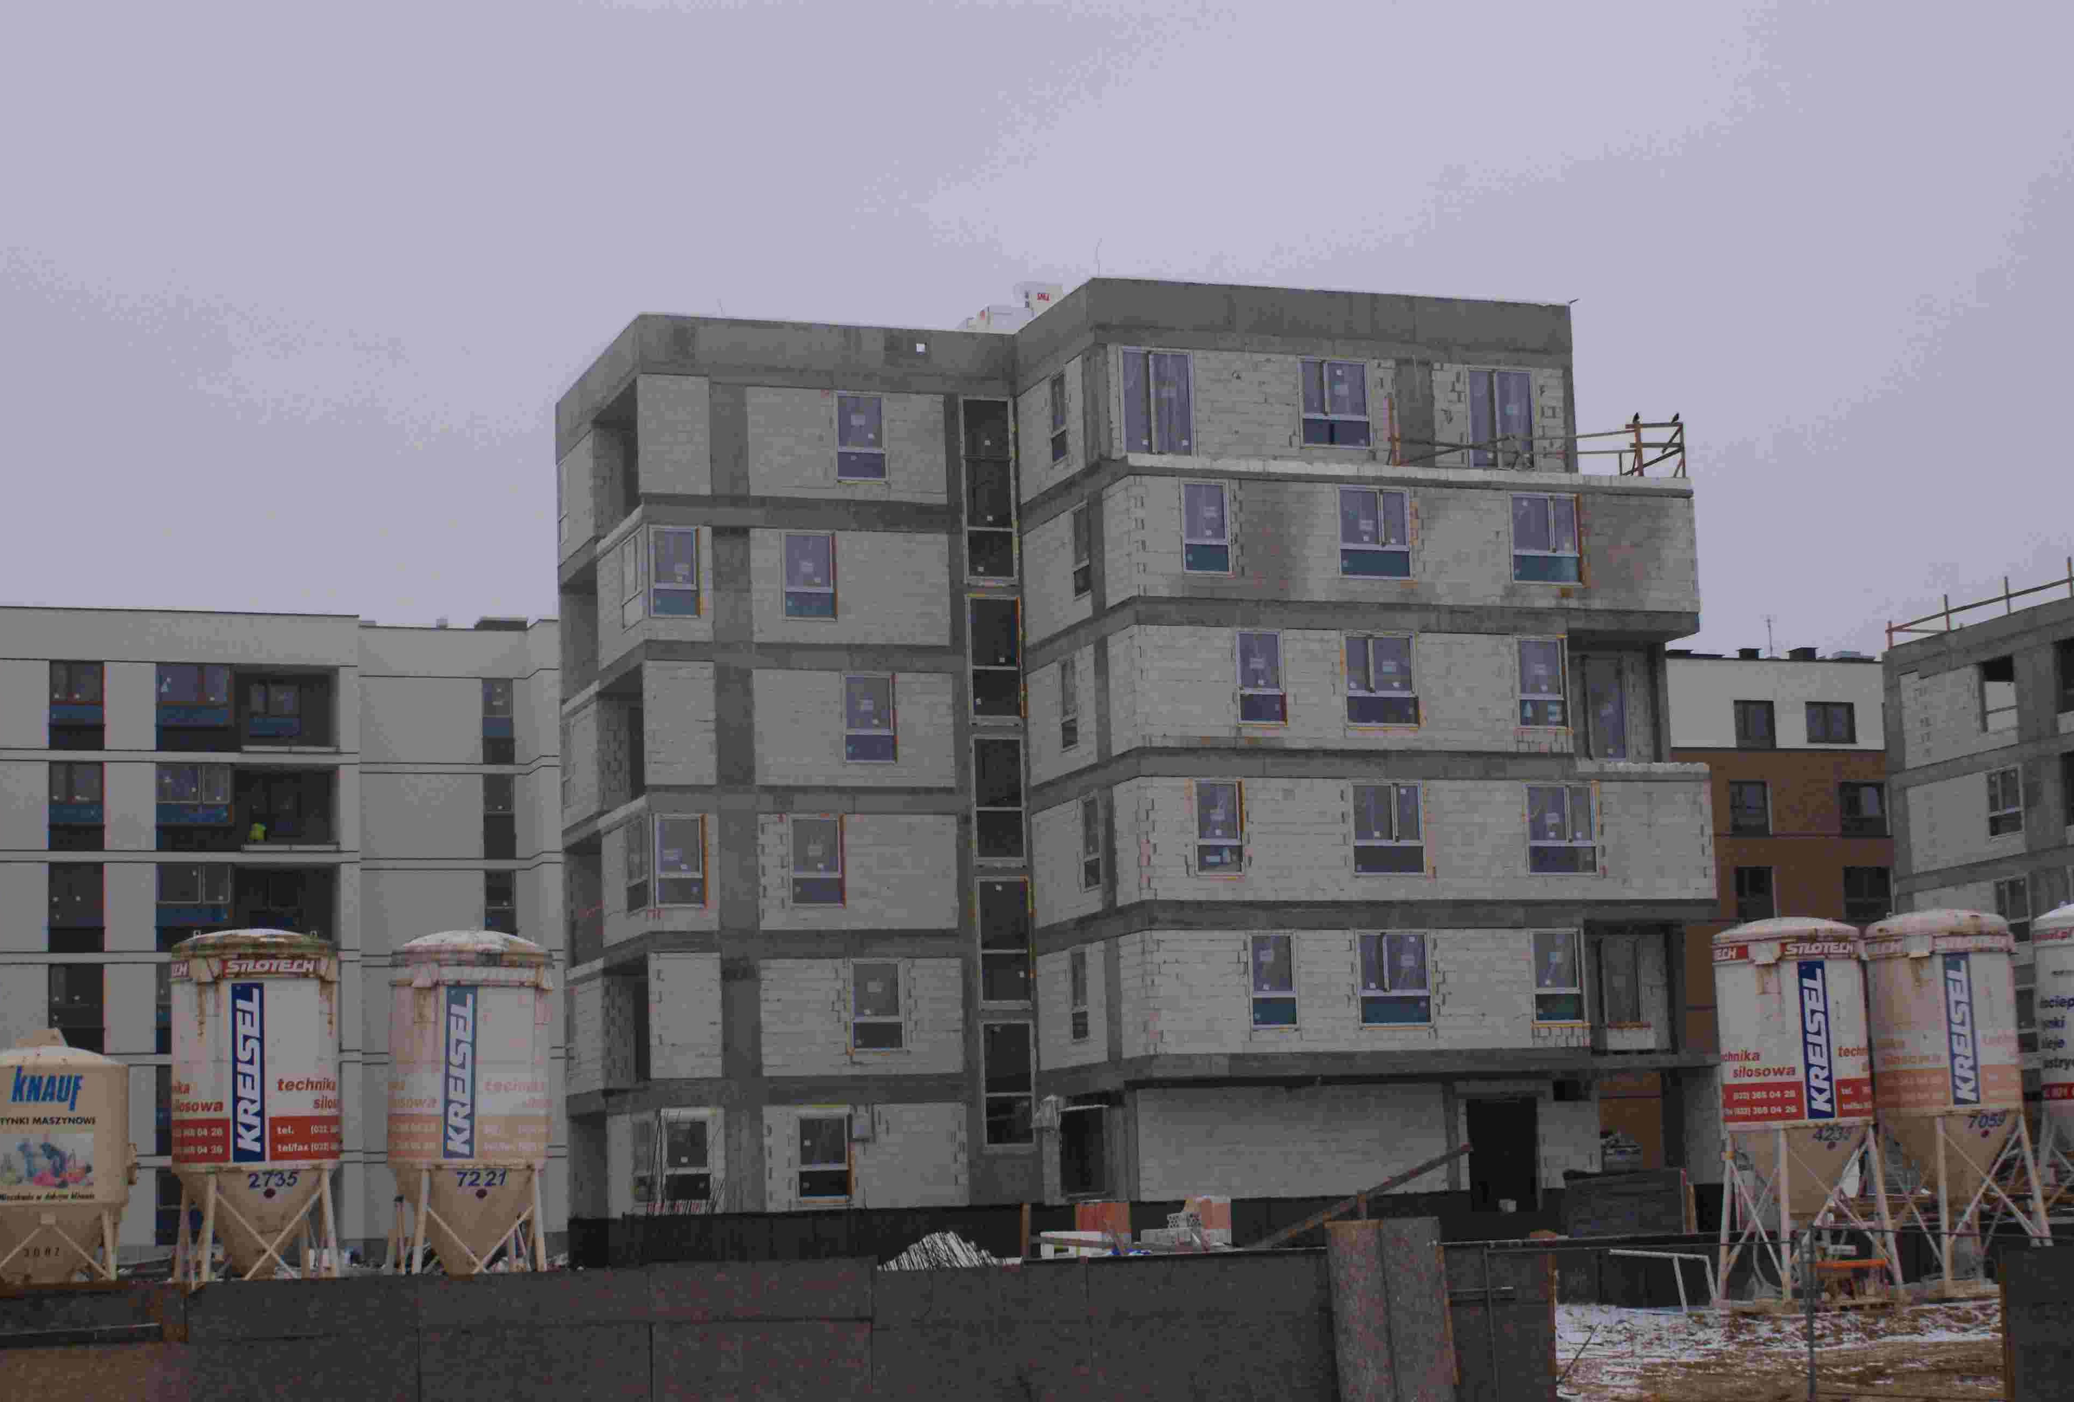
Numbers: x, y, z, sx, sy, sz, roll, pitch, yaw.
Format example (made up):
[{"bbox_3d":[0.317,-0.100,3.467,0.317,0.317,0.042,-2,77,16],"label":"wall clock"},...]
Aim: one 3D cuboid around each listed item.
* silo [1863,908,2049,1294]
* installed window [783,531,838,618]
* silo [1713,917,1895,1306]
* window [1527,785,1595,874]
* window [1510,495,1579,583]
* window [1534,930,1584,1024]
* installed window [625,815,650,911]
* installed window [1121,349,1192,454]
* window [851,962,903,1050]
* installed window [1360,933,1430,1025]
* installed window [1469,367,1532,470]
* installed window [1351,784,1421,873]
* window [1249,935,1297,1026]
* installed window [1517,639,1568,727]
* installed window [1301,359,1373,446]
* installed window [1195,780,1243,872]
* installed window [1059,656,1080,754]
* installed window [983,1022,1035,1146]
[{"bbox_3d":[15.681,6.803,60.101,2.500,6.400,2.500,0,-8,-14],"label":"silo"},{"bbox_3d":[-4.655,-2.544,71.523,1.100,1.739,0.120,1,-9,-18],"label":"installed window"},{"bbox_3d":[12.613,6.734,57.840,2.450,6.270,2.450,0,-8,-13],"label":"silo"},{"bbox_3d":[10.381,2.543,69.172,1.402,1.784,0.120,1,-9,-18],"label":"window"},{"bbox_3d":[9.981,-3.179,68.644,1.420,1.720,0.100,1,-9,-20],"label":"window"},{"bbox_3d":[10.519,5.551,70.426,1.023,1.859,0.130,1,-9,-19],"label":"window"},{"bbox_3d":[-7.893,3.209,69.059,0.100,1.760,1.580,1,-9,-20],"label":"installed window"},{"bbox_3d":[2.319,-5.807,67.824,1.420,2.040,0.100,1,-9,-20],"label":"installed window"},{"bbox_3d":[-3.223,6.142,70.596,1.052,1.771,0.120,1,-9,-18],"label":"window"},{"bbox_3d":[7.100,5.505,69.234,1.438,1.790,0.130,1,-9,-19],"label":"installed window"},{"bbox_3d":[9.352,-5.693,70.328,1.380,2.020,0.100,1,-9,-20],"label":"installed window"},{"bbox_3d":[6.690,2.432,66.605,1.420,1.740,0.100,1,-9,-20],"label":"installed window"},{"bbox_3d":[4.515,5.353,66.737,0.908,1.773,0.120,1,-9,-18],"label":"window"},{"bbox_3d":[9.863,-0.350,68.168,0.990,1.720,0.100,1,-9,-20],"label":"installed window"},{"bbox_3d":[6.166,-6.160,72.148,1.466,1.738,0.130,1,-9,-19],"label":"installed window"},{"bbox_3d":[3.558,2.452,68.462,0.932,1.818,0.130,1,-9,-19],"label":"installed window"},{"bbox_3d":[0.655,0.054,70.150,0.120,1.796,1.065,1,-9,-19],"label":"installed window"},{"bbox_3d":[-0.584,7.793,71.218,1.040,2.503,0.120,1,-9,-18],"label":"installed window"}]

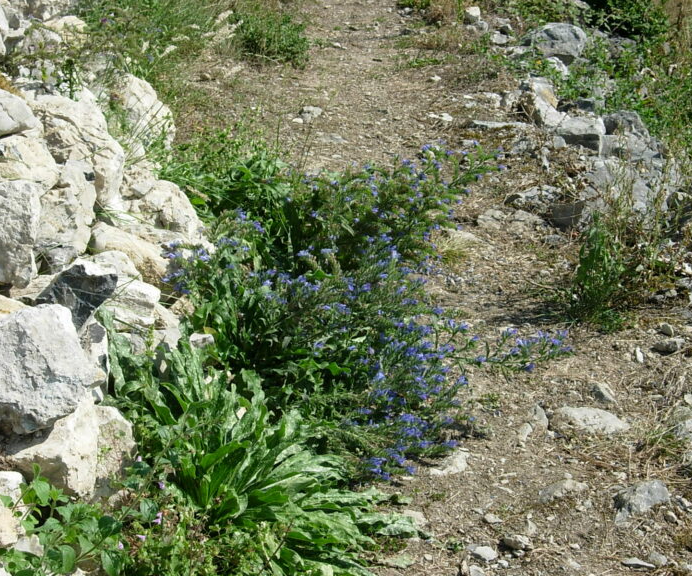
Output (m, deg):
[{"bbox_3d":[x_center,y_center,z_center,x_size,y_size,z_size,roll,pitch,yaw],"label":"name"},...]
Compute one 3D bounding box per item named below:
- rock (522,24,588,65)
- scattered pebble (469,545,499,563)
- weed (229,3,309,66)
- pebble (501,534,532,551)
[{"bbox_3d":[0.665,-0.780,5.093,0.205,0.135,0.170,0,23,0],"label":"rock"},{"bbox_3d":[0.220,0.424,2.554,0.047,0.023,0.037,0,23,0],"label":"scattered pebble"},{"bbox_3d":[-0.250,-0.835,5.281,0.265,0.210,0.240,0,23,0],"label":"weed"},{"bbox_3d":[0.276,0.412,2.585,0.050,0.022,0.034,0,23,0],"label":"pebble"}]

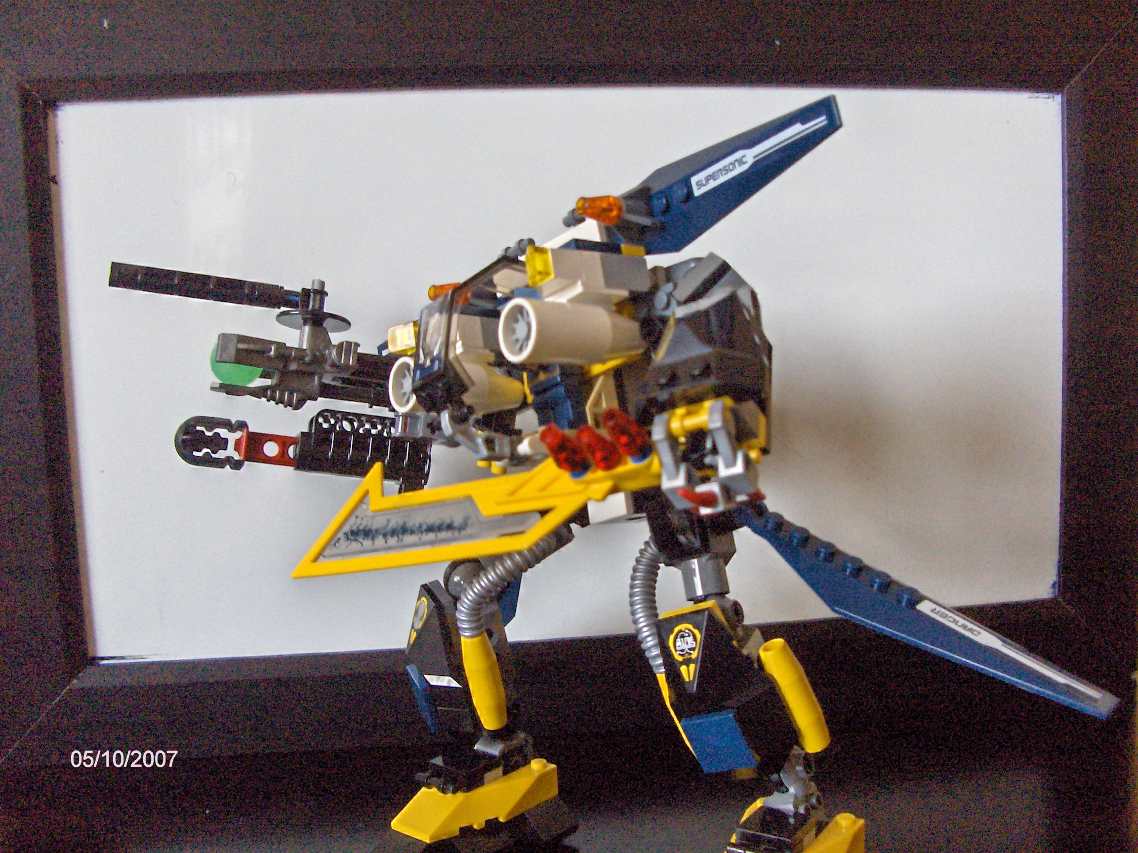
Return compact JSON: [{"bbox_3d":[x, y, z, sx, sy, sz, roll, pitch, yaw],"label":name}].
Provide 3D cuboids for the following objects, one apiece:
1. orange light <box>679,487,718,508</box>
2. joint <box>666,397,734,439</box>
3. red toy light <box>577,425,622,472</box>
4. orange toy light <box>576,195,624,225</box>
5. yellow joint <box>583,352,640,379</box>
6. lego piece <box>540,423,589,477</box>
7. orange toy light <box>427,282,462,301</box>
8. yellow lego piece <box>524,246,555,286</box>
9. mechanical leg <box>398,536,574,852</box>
[{"bbox_3d":[0.030,0.016,0.266,0.011,0.004,0.004,-2,-11,-31],"label":"orange light"},{"bbox_3d":[0.031,-0.002,0.268,0.017,0.008,0.008,-17,-13,39],"label":"joint"},{"bbox_3d":[0.007,0.005,0.264,0.008,0.011,0.008,-5,50,32],"label":"red toy light"},{"bbox_3d":[0.008,-0.056,0.300,0.011,0.008,0.008,0,-12,-38],"label":"orange toy light"},{"bbox_3d":[0.011,-0.016,0.298,0.008,0.005,0.019,0,-12,-38],"label":"yellow joint"},{"bbox_3d":[-0.001,0.005,0.262,0.008,0.011,0.008,-5,50,32],"label":"lego piece"},{"bbox_3d":[-0.036,-0.040,0.350,0.011,0.008,0.008,0,-12,-38],"label":"orange toy light"},{"bbox_3d":[-0.007,-0.040,0.287,0.004,0.008,0.008,0,-12,-38],"label":"yellow lego piece"},{"bbox_3d":[-0.023,0.073,0.333,0.049,0.085,0.038,-10,15,-35],"label":"mechanical leg"}]

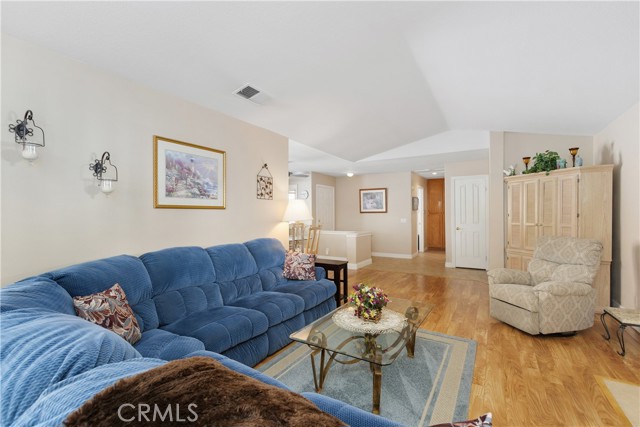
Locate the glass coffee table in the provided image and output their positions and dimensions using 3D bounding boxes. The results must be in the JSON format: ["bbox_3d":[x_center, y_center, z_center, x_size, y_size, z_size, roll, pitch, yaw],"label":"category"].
[{"bbox_3d":[0.410,1.042,2.250,0.660,0.446,1.240,0,0,32],"label":"glass coffee table"}]

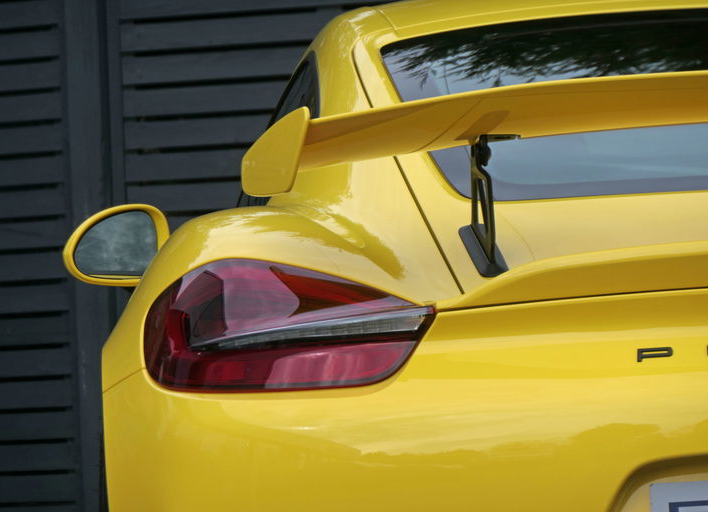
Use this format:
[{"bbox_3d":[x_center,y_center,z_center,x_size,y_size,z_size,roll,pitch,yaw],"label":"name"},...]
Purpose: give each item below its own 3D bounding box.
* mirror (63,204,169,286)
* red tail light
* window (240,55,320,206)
[{"bbox_3d":[-0.385,-0.016,8.360,0.192,0.143,0.133,-3,-1,-4],"label":"mirror"},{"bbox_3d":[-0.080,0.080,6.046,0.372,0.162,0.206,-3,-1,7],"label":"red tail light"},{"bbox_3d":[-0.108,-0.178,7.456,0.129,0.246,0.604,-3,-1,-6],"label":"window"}]

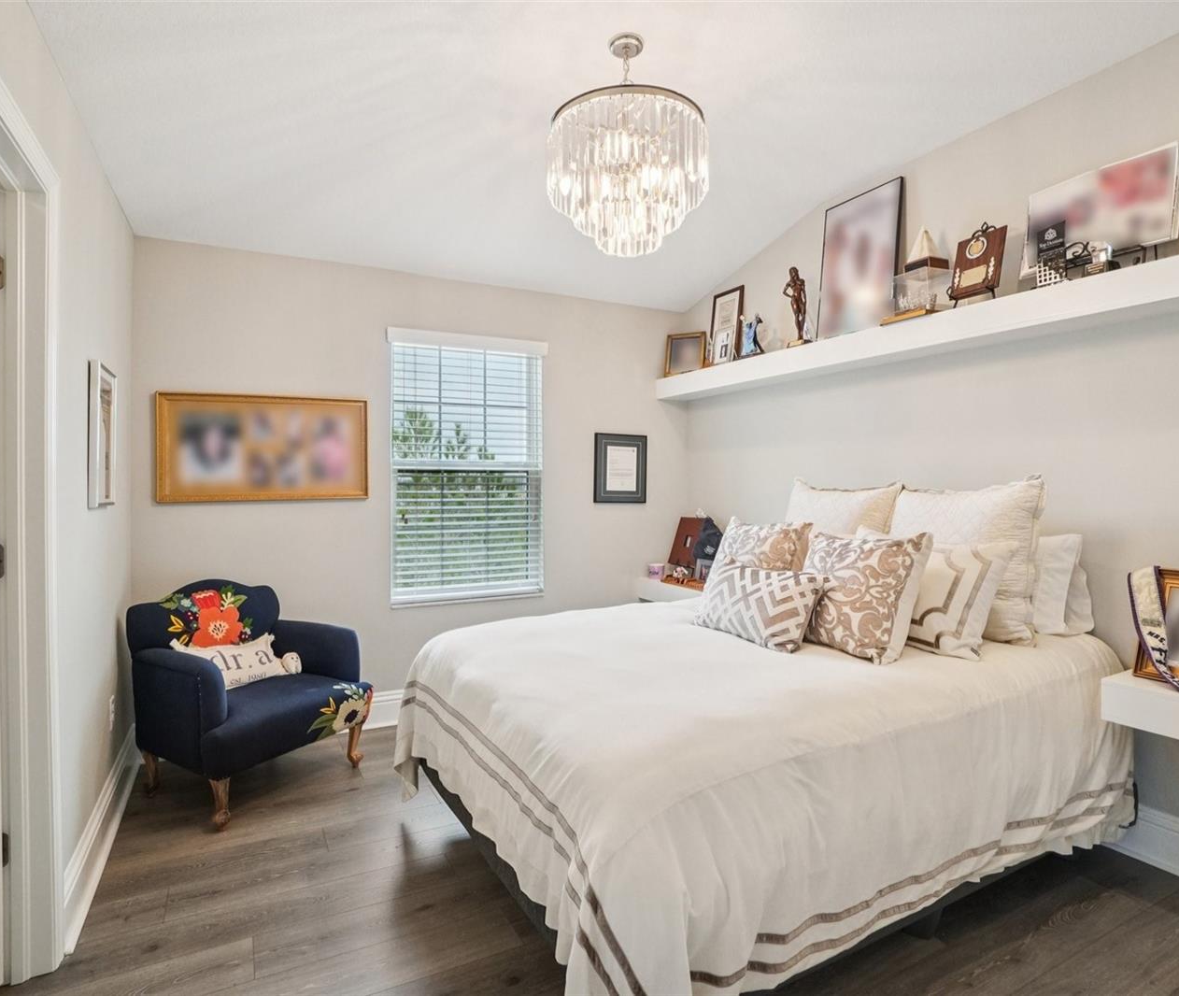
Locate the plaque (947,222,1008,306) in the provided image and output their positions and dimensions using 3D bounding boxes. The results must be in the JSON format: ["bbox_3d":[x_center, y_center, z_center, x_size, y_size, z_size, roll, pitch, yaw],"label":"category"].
[{"bbox_3d":[1.638,-0.975,2.612,0.085,0.330,0.200,9,-3,-29],"label":"plaque"}]

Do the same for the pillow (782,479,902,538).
[{"bbox_3d":[1.268,0.231,3.206,0.170,0.610,0.610,13,-5,-29],"label":"pillow"}]

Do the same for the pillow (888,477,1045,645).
[{"bbox_3d":[1.556,0.243,2.669,0.190,0.610,0.610,13,-5,-29],"label":"pillow"}]

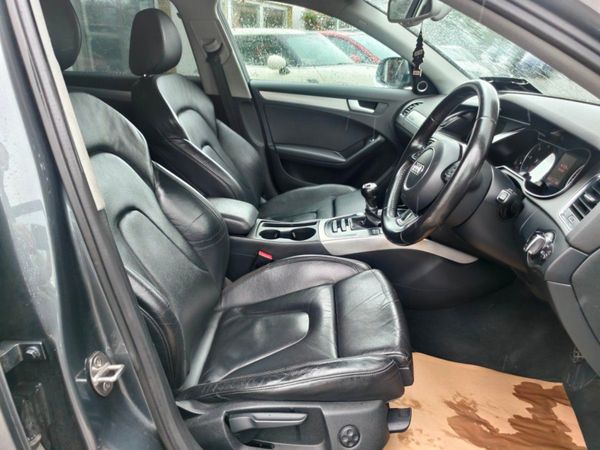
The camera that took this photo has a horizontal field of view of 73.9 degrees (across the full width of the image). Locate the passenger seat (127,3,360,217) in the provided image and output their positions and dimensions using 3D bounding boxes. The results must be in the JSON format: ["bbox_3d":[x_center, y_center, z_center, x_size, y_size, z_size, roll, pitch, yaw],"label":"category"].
[{"bbox_3d":[-0.179,-0.326,1.582,0.900,0.940,0.530,1,24,2],"label":"passenger seat"}]

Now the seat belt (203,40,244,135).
[{"bbox_3d":[-0.334,-0.578,1.783,0.150,0.430,0.100,1,24,2],"label":"seat belt"}]

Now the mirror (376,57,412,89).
[{"bbox_3d":[0.475,-0.756,1.986,0.110,0.150,0.200,-7,25,-15],"label":"mirror"}]

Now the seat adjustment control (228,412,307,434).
[{"bbox_3d":[-0.063,0.399,0.806,0.153,0.033,0.030,1,24,2],"label":"seat adjustment control"}]

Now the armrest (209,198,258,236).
[{"bbox_3d":[-0.271,-0.034,1.309,0.270,0.080,0.150,1,24,2],"label":"armrest"}]

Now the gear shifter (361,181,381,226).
[{"bbox_3d":[0.224,-0.064,1.278,0.060,0.140,0.055,1,24,2],"label":"gear shifter"}]

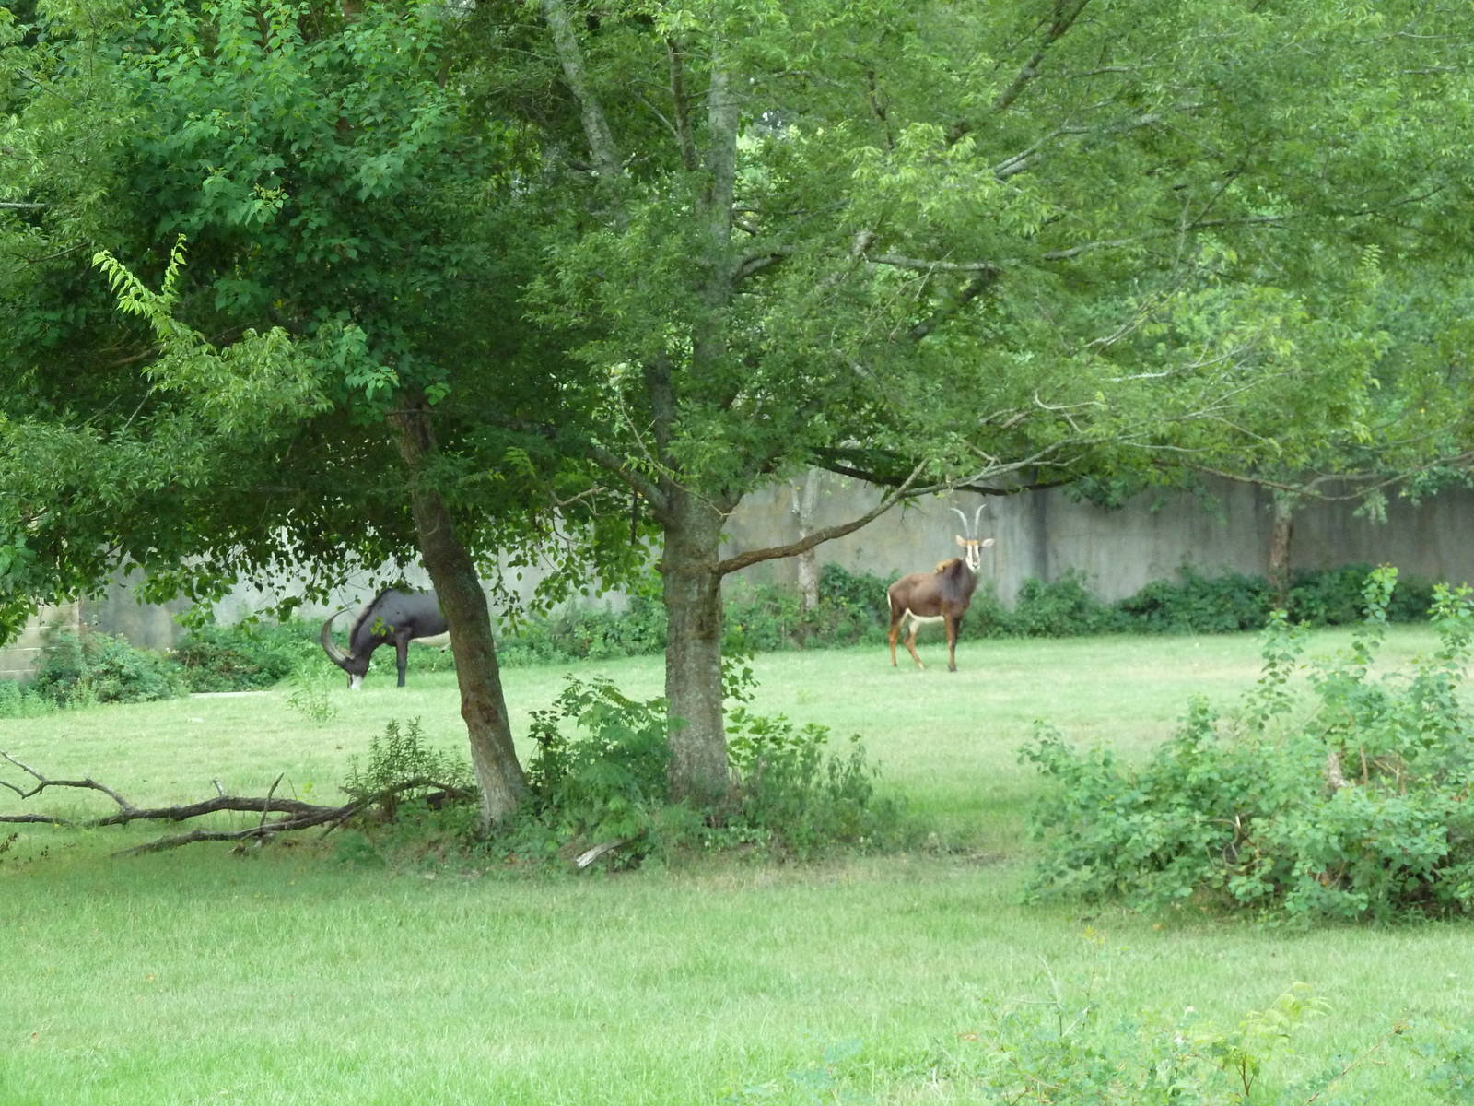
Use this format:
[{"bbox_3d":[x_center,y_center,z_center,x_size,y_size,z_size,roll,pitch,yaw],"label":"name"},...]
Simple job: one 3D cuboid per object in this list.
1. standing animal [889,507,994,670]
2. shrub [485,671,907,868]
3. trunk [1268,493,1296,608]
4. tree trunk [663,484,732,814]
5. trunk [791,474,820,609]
[{"bbox_3d":[2.314,0.403,50.000,0.480,1.870,1.420,-1,1,-40],"label":"standing animal"},{"bbox_3d":[-0.243,1.281,26.000,2.450,1.080,1.800,0,1,0],"label":"shrub"},{"bbox_3d":[7.134,0.023,58.000,0.330,1.600,0.330,0,1,0],"label":"trunk"},{"bbox_3d":[-0.245,0.575,26.500,0.400,1.900,0.400,0,1,0],"label":"tree trunk"},{"bbox_3d":[0.897,-0.098,58.000,0.340,1.920,0.340,0,1,0],"label":"trunk"}]

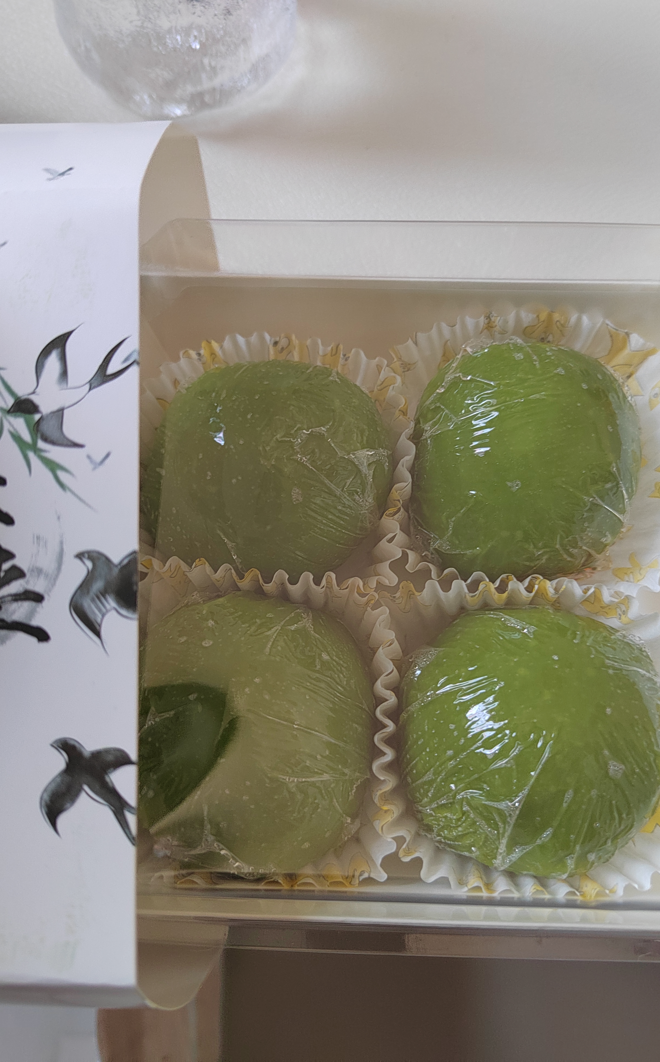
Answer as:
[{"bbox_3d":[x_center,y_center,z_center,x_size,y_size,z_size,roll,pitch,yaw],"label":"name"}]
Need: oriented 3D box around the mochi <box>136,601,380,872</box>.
[{"bbox_3d":[-0.018,0.043,0.153,0.056,0.043,0.058,1,76,1],"label":"mochi"}]

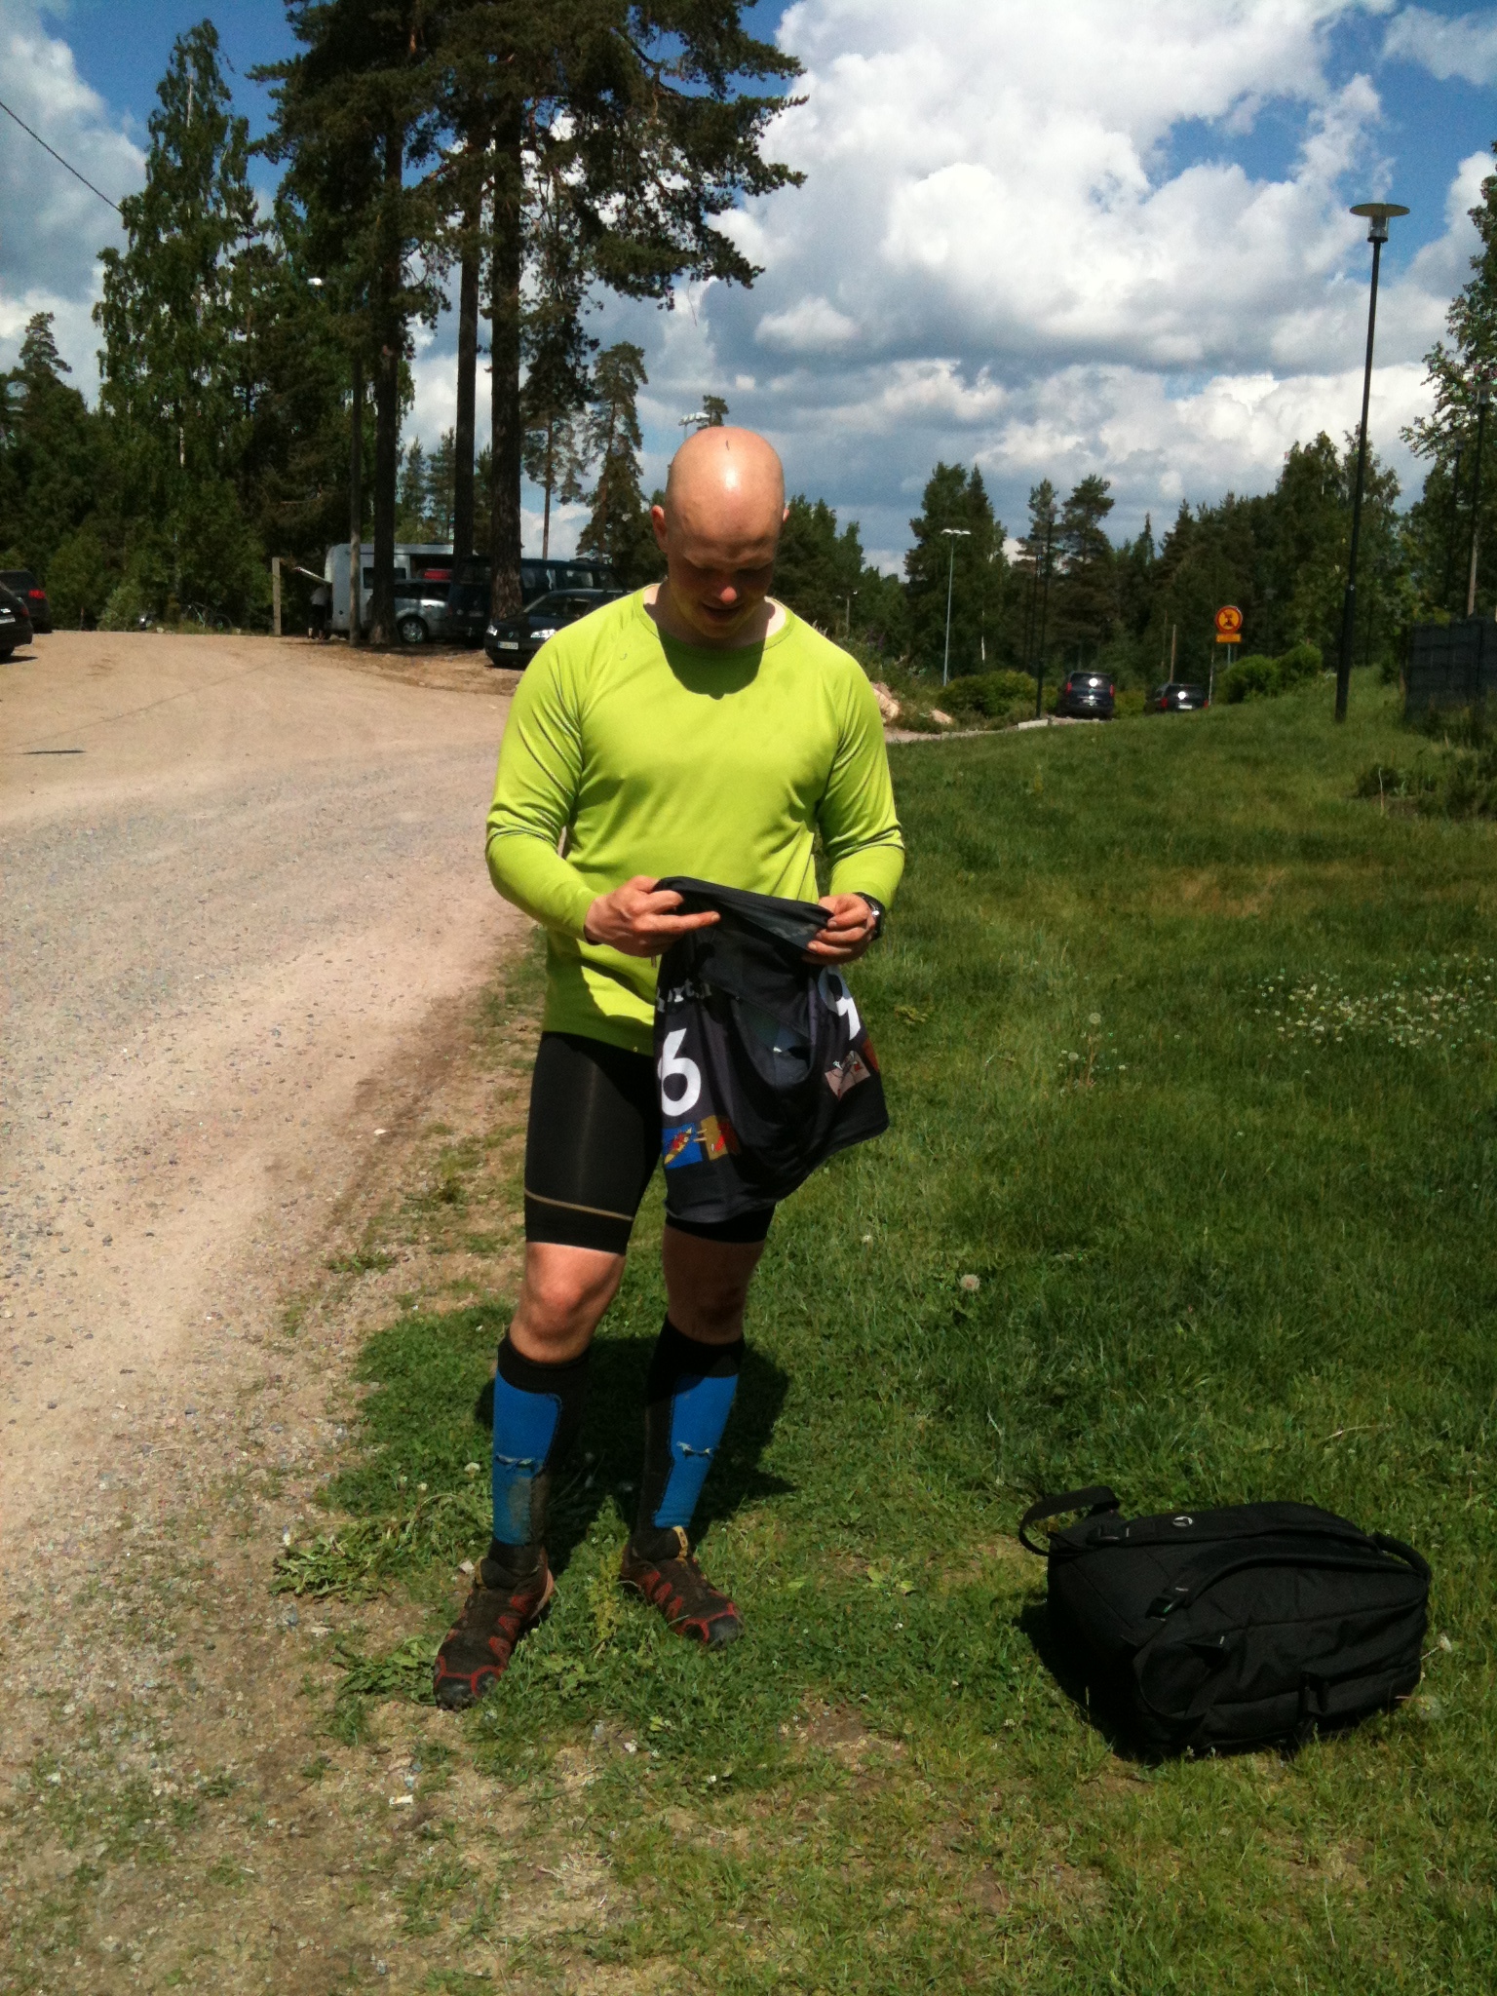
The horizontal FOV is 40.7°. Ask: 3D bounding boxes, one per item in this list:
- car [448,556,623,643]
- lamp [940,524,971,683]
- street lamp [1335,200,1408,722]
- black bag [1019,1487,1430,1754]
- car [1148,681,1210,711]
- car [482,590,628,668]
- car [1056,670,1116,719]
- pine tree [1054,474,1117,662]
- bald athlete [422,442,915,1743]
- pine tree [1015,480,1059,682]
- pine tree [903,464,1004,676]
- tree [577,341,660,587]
[{"bbox_3d":[-4.418,-8.971,46.613,1.840,1.940,4.750,9,11,41],"label":"car"},{"bbox_3d":[10.566,-20.148,106.000,1.550,9.100,0.400,3,8,7],"label":"lamp"},{"bbox_3d":[7.788,-6.756,25.650,0.730,6.400,0.730,2,8,0],"label":"street lamp"},{"bbox_3d":[0.683,0.897,2.928,0.480,0.205,0.300,-1,8,-22],"label":"black bag"},{"bbox_3d":[15.458,-10.562,72.621,1.770,1.460,4.500,3,8,4],"label":"car"},{"bbox_3d":[-3.181,-6.999,38.300,1.780,1.450,4.500,6,9,29],"label":"car"},{"bbox_3d":[11.961,-10.690,71.500,1.760,1.660,4.300,3,8,4],"label":"car"},{"bbox_3d":[17.530,-21.211,104.202,3.600,11.468,3.600,2,8,0],"label":"pine tree"},{"bbox_3d":[-0.103,0.089,2.857,0.630,1.770,0.490,1,8,-9],"label":"bald athlete"},{"bbox_3d":[14.926,-21.018,104.229,2.600,11.079,2.600,2,8,0],"label":"pine tree"},{"bbox_3d":[10.943,-22.141,107.157,5.000,12.114,5.000,2,8,0],"label":"pine tree"},{"bbox_3d":[-5.582,-20.828,84.117,3.500,12.692,3.500,2,8,0],"label":"tree"}]

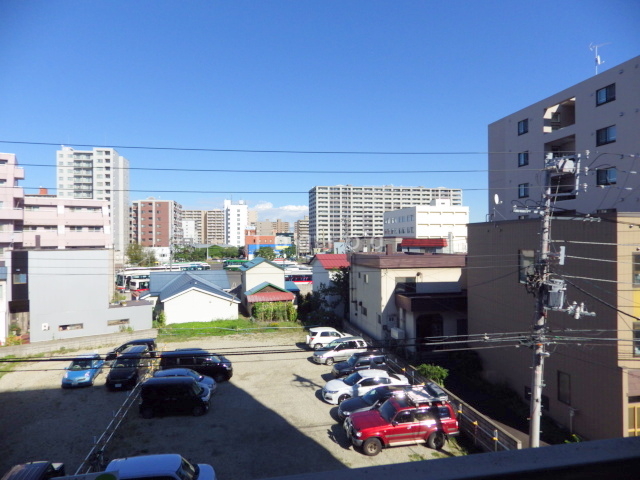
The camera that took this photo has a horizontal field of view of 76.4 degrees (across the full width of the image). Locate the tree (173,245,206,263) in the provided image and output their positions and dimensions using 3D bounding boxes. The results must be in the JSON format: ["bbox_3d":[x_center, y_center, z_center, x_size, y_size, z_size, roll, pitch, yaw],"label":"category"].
[{"bbox_3d":[-48.815,5.752,152.022,12.000,8.000,9.500,0,0,-12],"label":"tree"}]

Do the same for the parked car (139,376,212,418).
[{"bbox_3d":[-7.650,8.413,21.790,3.500,1.650,1.550,-1,0,-6],"label":"parked car"}]

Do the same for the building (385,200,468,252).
[{"bbox_3d":[34.181,-1.808,134.795,17.000,20.000,27.000,-1,0,-11],"label":"building"}]

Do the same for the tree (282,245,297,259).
[{"bbox_3d":[-13.372,5.123,177.996,6.100,7.200,5.800,0,0,-12],"label":"tree"}]

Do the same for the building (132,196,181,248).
[{"bbox_3d":[-70.900,-2.850,179.000,16.200,25.600,24.000,0,0,-12],"label":"building"}]

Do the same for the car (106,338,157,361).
[{"bbox_3d":[-14.053,8.229,30.804,3.650,1.480,1.620,0,0,-18],"label":"car"}]

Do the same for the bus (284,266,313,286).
[{"bbox_3d":[-4.006,7.568,74.709,10.500,3.200,2.500,0,0,-6],"label":"bus"}]

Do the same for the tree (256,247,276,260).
[{"bbox_3d":[-22.265,5.646,165.996,8.300,6.300,7.500,0,0,-12],"label":"tree"}]

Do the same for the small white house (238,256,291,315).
[{"bbox_3d":[-7.312,5.768,53.918,5.900,6.600,13.500,0,0,-12],"label":"small white house"}]

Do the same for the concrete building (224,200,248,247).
[{"bbox_3d":[-55.856,-8.613,271.760,15.000,35.000,20.000,0,0,-12],"label":"concrete building"}]

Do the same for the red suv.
[{"bbox_3d":[3.446,7.849,17.835,4.800,1.970,1.900,0,0,-11],"label":"red suv"}]

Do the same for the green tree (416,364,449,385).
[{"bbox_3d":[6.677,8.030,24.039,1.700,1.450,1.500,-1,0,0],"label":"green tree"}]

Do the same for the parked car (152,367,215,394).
[{"bbox_3d":[-7.753,8.165,23.404,3.750,1.480,1.670,0,0,-10],"label":"parked car"}]

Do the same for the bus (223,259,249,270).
[{"bbox_3d":[-23.412,7.456,119.736,9.800,3.000,2.450,-1,0,2],"label":"bus"}]

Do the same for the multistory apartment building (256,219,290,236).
[{"bbox_3d":[-62.589,-9.890,538.781,44.000,37.000,18.000,0,0,-12],"label":"multistory apartment building"}]

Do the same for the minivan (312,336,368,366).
[{"bbox_3d":[1.626,8.019,29.546,3.980,1.570,1.690,0,0,-12],"label":"minivan"}]

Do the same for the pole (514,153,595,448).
[{"bbox_3d":[8.278,2.898,14.632,2.400,11.800,1.200,0,0,-12],"label":"pole"}]

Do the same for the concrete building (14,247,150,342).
[{"bbox_3d":[-21.747,4.576,38.621,10.600,7.500,8.000,-1,0,-25],"label":"concrete building"}]

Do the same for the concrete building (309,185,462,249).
[{"bbox_3d":[45.075,-13.480,280.782,102.500,43.400,24.000,0,0,-12],"label":"concrete building"}]

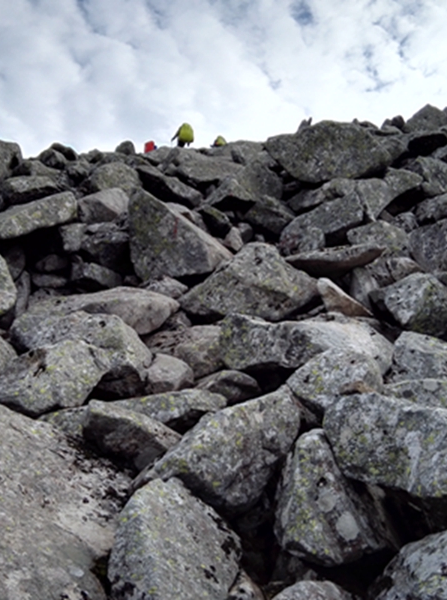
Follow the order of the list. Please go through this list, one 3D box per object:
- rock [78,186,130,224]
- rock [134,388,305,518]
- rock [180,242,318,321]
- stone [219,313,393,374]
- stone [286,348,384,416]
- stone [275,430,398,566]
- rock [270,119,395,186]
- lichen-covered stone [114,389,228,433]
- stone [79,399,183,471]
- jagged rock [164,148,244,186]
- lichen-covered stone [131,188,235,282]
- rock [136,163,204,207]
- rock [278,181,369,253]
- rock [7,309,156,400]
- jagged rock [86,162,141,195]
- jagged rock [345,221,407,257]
[{"bbox_3d":[-1.288,-1.025,7.200,0.546,0.376,0.420,2,-9,-10],"label":"rock"},{"bbox_3d":[-0.021,0.620,2.765,0.684,0.480,0.459,2,-7,-15],"label":"rock"},{"bbox_3d":[0.173,-0.128,4.650,0.941,0.522,0.600,0,-9,2],"label":"rock"},{"bbox_3d":[0.464,0.254,3.750,0.949,0.355,0.550,-1,-9,7],"label":"stone"},{"bbox_3d":[0.530,0.413,3.200,0.455,0.350,0.380,-2,-9,9],"label":"stone"},{"bbox_3d":[0.410,0.717,2.434,0.407,0.473,0.334,-2,-7,20],"label":"stone"},{"bbox_3d":[1.659,-2.331,10.600,1.850,0.850,1.200,0,-6,4],"label":"rock"},{"bbox_3d":[-0.277,0.514,3.150,0.550,0.190,0.350,0,-6,-3],"label":"lichen-covered stone"},{"bbox_3d":[-0.384,0.566,2.800,0.408,0.283,0.300,1,-9,-8],"label":"stone"},{"bbox_3d":[-0.367,-2.430,12.300,1.400,0.550,0.950,0,-6,-1],"label":"jagged rock"},{"bbox_3d":[-0.351,-0.547,5.600,0.856,0.743,0.600,1,-9,-4],"label":"lichen-covered stone"},{"bbox_3d":[-0.737,-1.577,9.160,0.929,0.571,0.639,0,-7,-2],"label":"rock"},{"bbox_3d":[0.969,-0.800,6.500,0.820,0.620,0.600,0,-6,4],"label":"rock"},{"bbox_3d":[-0.778,0.302,3.650,0.740,0.440,0.500,1,-6,-6],"label":"rock"},{"bbox_3d":[-1.551,-1.668,9.450,0.789,0.541,0.621,1,-7,-5],"label":"jagged rock"},{"bbox_3d":[1.410,-0.541,6.100,0.520,0.320,0.420,-1,-6,7],"label":"jagged rock"}]

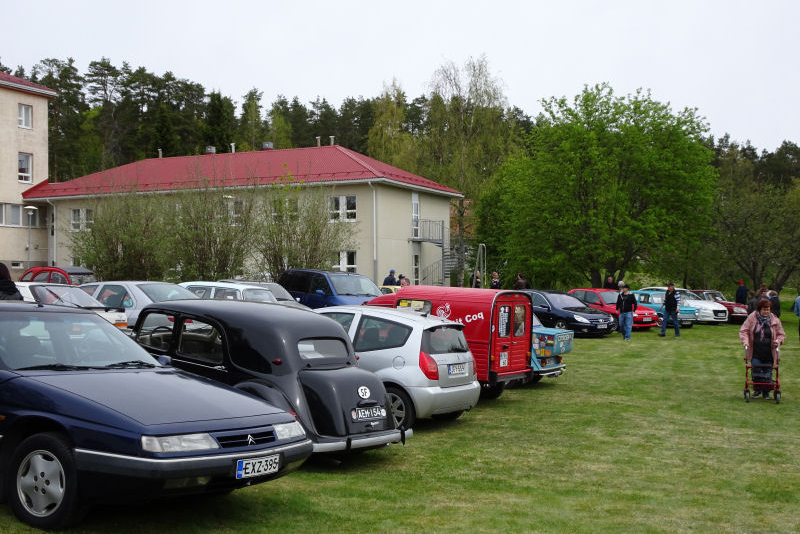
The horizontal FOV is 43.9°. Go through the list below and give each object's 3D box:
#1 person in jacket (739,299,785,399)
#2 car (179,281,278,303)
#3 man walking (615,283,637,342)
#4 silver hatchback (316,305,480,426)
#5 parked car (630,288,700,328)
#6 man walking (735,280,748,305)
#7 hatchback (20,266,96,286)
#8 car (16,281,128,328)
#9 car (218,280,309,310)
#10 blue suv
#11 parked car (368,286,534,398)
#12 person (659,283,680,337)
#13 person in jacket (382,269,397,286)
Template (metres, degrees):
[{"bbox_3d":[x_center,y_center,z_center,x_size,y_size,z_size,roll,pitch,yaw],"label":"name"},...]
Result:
[{"bbox_3d":[5.750,1.307,15.800,0.710,1.570,0.500,0,-1,21],"label":"person in jacket"},{"bbox_3d":[-4.232,1.010,22.009,3.900,1.440,1.560,1,-1,32],"label":"car"},{"bbox_3d":[6.870,1.396,30.300,0.620,1.720,0.400,0,-1,18],"label":"man walking"},{"bbox_3d":[-0.782,1.250,13.409,3.670,1.460,1.660,1,-1,30],"label":"silver hatchback"},{"bbox_3d":[9.637,1.555,37.708,1.530,1.390,3.850,2,-1,-23],"label":"parked car"},{"bbox_3d":[15.482,1.500,45.011,0.550,1.780,0.400,2,-1,-35],"label":"man walking"},{"bbox_3d":[-10.470,0.804,31.560,3.830,1.600,1.480,0,-1,22],"label":"hatchback"},{"bbox_3d":[-6.183,0.890,15.008,4.230,1.360,1.670,1,-1,26],"label":"car"},{"bbox_3d":[-3.982,1.055,26.309,4.250,1.430,1.720,1,-1,39],"label":"car"},{"bbox_3d":[-1.490,1.020,26.400,1.880,1.750,4.650,1,-1,-33],"label":"blue suv"},{"bbox_3d":[0.152,1.190,16.861,3.900,1.800,1.500,1,-1,33],"label":"parked car"},{"bbox_3d":[8.610,1.379,31.800,0.520,1.710,0.520,-1,-1,45],"label":"person"},{"bbox_3d":[-0.390,0.990,39.000,0.420,1.740,0.500,1,-1,-37],"label":"person in jacket"}]

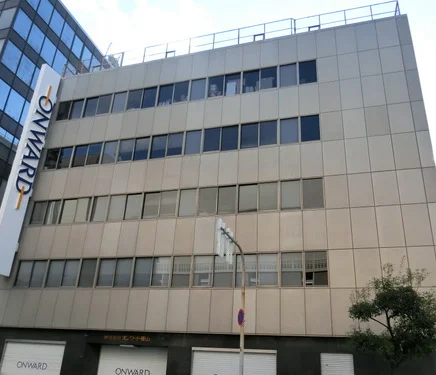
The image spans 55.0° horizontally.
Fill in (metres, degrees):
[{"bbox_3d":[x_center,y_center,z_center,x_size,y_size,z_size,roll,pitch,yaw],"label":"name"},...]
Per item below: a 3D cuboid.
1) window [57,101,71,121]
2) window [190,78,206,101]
[{"bbox_3d":[-9.706,-4.729,26.233,0.879,1.417,0.100,-5,-25,18],"label":"window"},{"bbox_3d":[-1.094,-5.548,23.922,0.927,1.442,0.100,-5,-25,18],"label":"window"}]

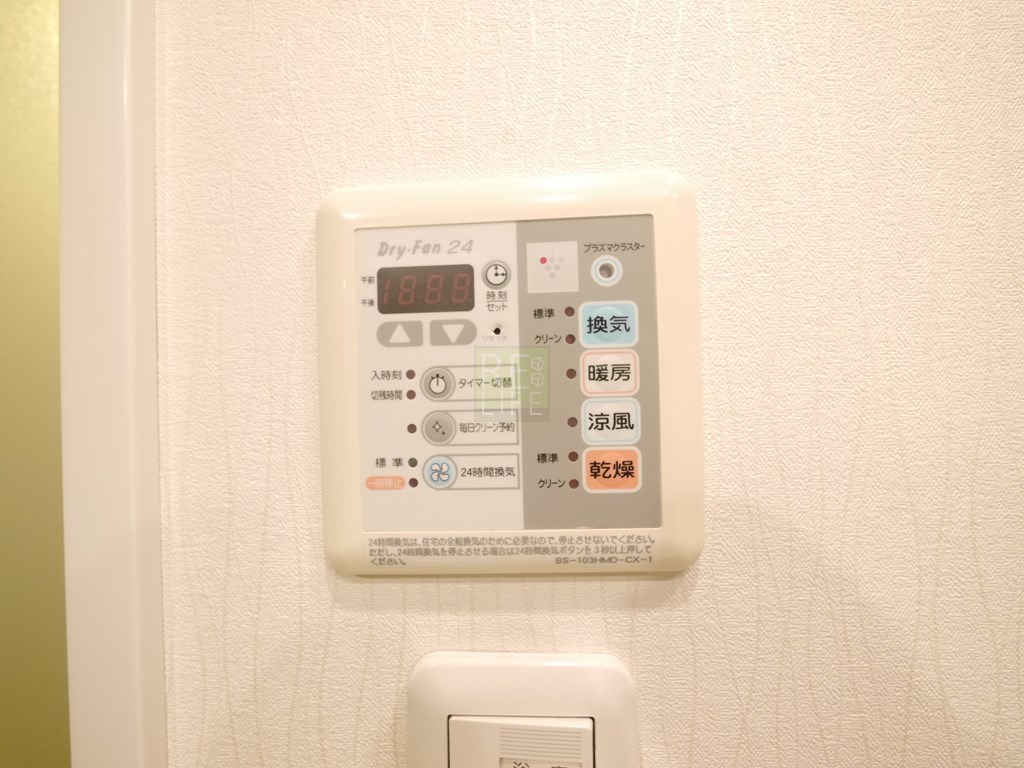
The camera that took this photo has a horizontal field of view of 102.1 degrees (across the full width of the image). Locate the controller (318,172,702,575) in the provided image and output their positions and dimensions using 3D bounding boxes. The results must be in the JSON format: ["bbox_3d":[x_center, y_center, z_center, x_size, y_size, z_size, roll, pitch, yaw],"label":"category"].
[{"bbox_3d":[-0.001,-0.003,0.122,0.116,0.120,0.014,-2,-1,2],"label":"controller"}]

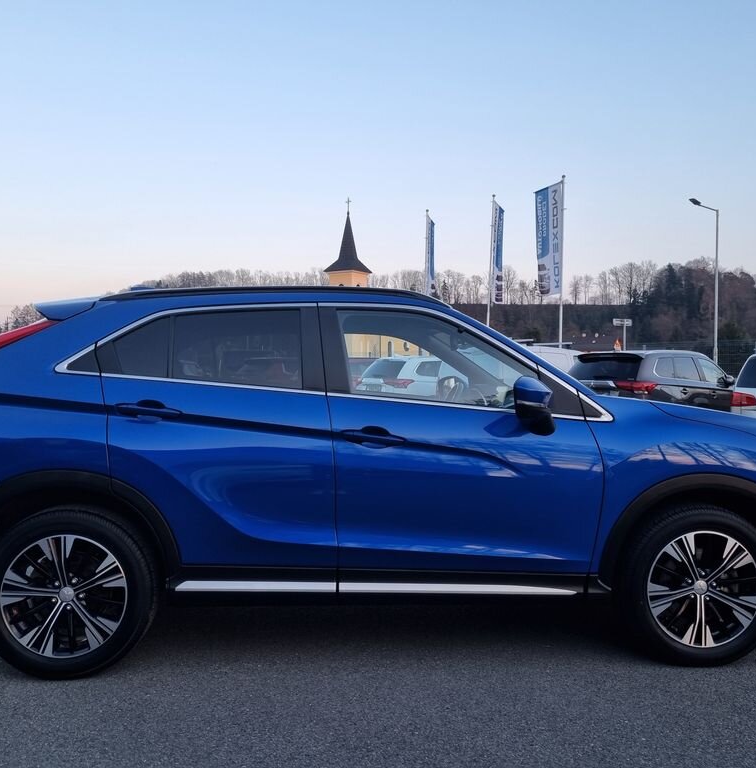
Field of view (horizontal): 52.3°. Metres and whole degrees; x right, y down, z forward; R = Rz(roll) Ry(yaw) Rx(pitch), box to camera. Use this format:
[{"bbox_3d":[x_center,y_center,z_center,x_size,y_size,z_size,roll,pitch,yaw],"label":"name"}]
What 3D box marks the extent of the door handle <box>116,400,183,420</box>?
[{"bbox_3d":[-0.922,0.108,3.116,0.258,0.060,0.055,5,0,-3],"label":"door handle"}]

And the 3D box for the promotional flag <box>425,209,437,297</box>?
[{"bbox_3d":[1.826,-4.118,26.431,0.080,3.150,1.260,1,0,16],"label":"promotional flag"}]

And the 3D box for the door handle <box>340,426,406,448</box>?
[{"bbox_3d":[-0.019,0.223,3.202,0.276,0.090,0.060,1,0,-4],"label":"door handle"}]

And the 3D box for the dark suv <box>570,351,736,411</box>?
[{"bbox_3d":[5.487,0.326,14.584,4.680,1.680,1.830,0,1,-42],"label":"dark suv"}]

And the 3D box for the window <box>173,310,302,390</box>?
[{"bbox_3d":[-0.605,-0.154,3.331,0.560,0.360,0.040,1,-24,-4],"label":"window"}]

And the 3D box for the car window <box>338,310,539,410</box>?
[{"bbox_3d":[0.266,-0.107,3.338,0.865,0.450,0.050,0,-19,-5],"label":"car window"}]

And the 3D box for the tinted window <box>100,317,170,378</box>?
[{"bbox_3d":[-1.028,-0.161,3.273,0.295,0.285,0.035,0,-21,-1],"label":"tinted window"}]

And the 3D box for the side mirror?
[{"bbox_3d":[0.645,0.094,3.141,0.150,0.235,0.240,0,1,-4],"label":"side mirror"}]

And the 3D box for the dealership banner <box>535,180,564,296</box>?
[{"bbox_3d":[4.906,-4.118,22.170,0.080,3.150,1.260,0,1,-28],"label":"dealership banner"}]

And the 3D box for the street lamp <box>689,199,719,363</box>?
[{"bbox_3d":[8.897,-1.941,20.999,1.700,6.180,0.300,0,1,-43],"label":"street lamp"}]

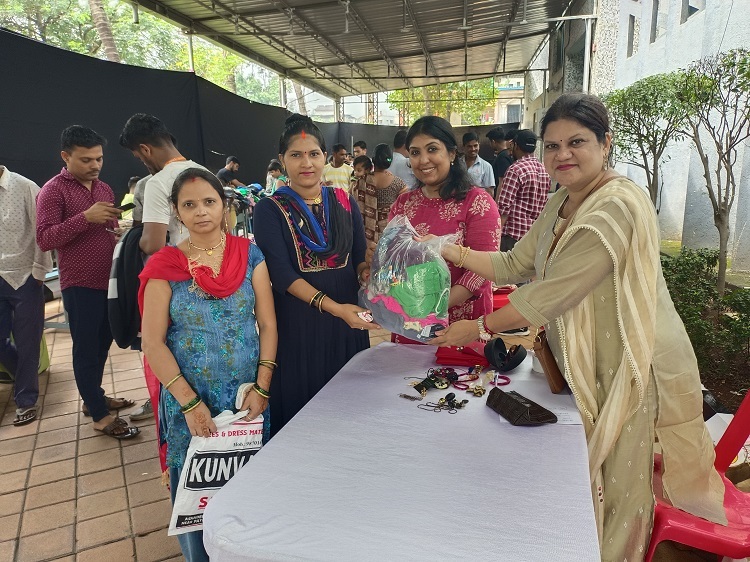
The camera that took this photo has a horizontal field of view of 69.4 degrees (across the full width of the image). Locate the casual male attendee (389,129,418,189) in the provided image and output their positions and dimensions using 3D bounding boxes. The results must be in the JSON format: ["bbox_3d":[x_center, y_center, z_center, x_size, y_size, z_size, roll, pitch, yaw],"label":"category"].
[{"bbox_3d":[0.244,-0.411,4.800,0.500,1.760,0.320,2,11,12],"label":"casual male attendee"}]

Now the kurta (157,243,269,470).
[{"bbox_3d":[-0.552,0.270,1.850,0.390,0.790,0.260,-3,11,-14],"label":"kurta"}]

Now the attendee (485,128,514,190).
[{"bbox_3d":[1.177,-0.463,5.000,0.360,1.770,0.480,7,13,33],"label":"attendee"}]

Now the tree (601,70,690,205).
[{"bbox_3d":[3.597,-1.359,7.200,1.100,2.640,1.100,0,11,0],"label":"tree"}]

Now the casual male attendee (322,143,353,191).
[{"bbox_3d":[-0.357,-0.467,5.300,0.480,1.690,0.330,-4,11,-17],"label":"casual male attendee"}]

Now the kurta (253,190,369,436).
[{"bbox_3d":[-0.253,0.169,2.120,0.440,1.040,0.340,-6,12,-25],"label":"kurta"}]

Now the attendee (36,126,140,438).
[{"bbox_3d":[-1.603,-0.005,3.030,0.450,1.660,0.460,4,12,21],"label":"attendee"}]

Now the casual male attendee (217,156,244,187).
[{"bbox_3d":[-1.751,-0.690,6.700,0.500,1.620,0.500,3,11,17],"label":"casual male attendee"}]

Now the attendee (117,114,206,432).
[{"bbox_3d":[-1.222,-0.063,3.130,0.440,1.730,0.480,2,11,14],"label":"attendee"}]

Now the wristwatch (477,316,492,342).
[{"bbox_3d":[0.334,0.149,1.650,0.062,0.055,0.035,23,-40,-27],"label":"wristwatch"}]

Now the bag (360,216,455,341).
[{"bbox_3d":[0.107,-0.008,1.780,0.310,0.390,0.200,0,11,0],"label":"bag"}]

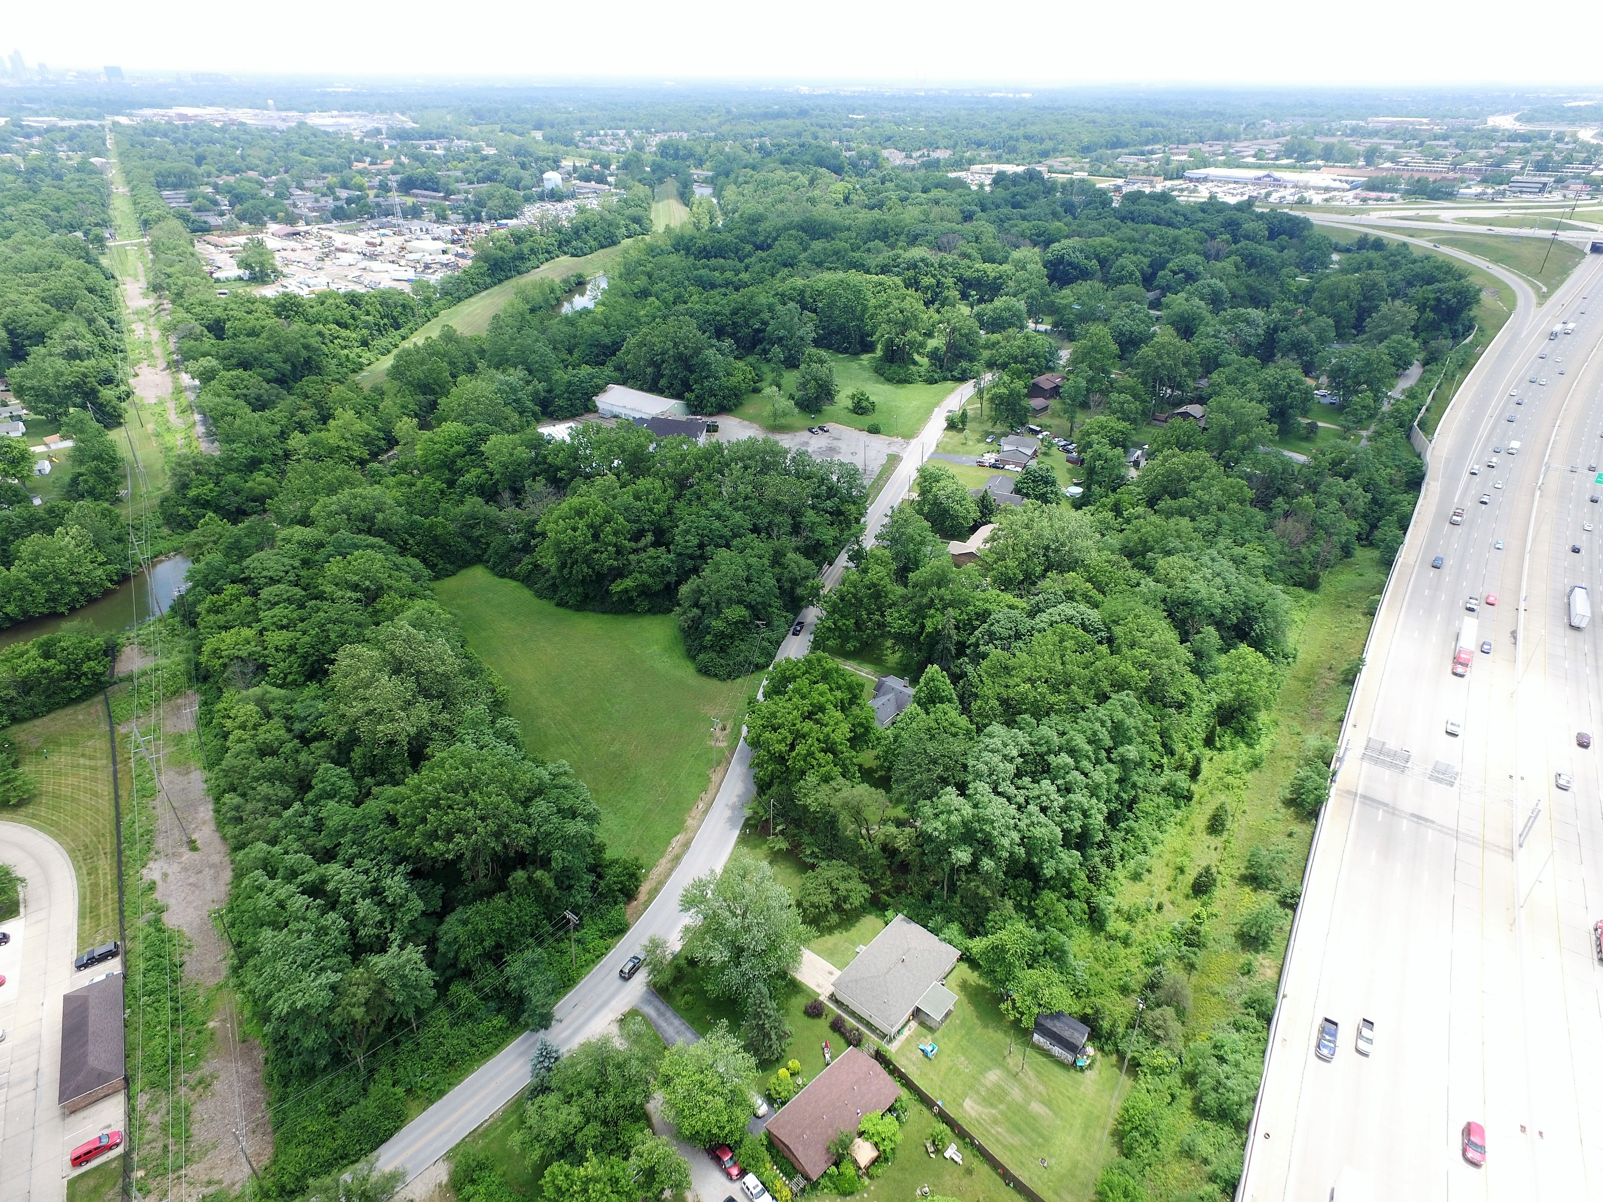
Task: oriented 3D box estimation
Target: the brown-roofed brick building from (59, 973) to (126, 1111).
[{"bbox_3d":[-95.580,59.080,125.280,6.950,4.100,18.880,-17,34,-29],"label":"brown-roofed brick building"}]

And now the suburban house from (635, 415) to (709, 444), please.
[{"bbox_3d":[-48.940,-62.670,339.540,27.000,5.200,15.300,8,30,12],"label":"suburban house"}]

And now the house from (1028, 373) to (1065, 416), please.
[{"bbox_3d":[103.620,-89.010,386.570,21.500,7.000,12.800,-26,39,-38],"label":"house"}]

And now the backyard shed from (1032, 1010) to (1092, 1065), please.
[{"bbox_3d":[35.790,59.390,127.430,6.000,3.500,4.800,20,35,31],"label":"backyard shed"}]

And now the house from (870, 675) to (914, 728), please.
[{"bbox_3d":[17.460,20.780,193.170,11.400,5.500,13.600,23,37,34],"label":"house"}]

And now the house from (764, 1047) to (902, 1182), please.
[{"bbox_3d":[4.230,64.580,116.970,15.730,4.300,8.850,-25,38,-37],"label":"house"}]

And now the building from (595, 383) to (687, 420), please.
[{"bbox_3d":[-61.740,-78.080,364.060,35.800,7.600,20.300,21,35,31],"label":"building"}]

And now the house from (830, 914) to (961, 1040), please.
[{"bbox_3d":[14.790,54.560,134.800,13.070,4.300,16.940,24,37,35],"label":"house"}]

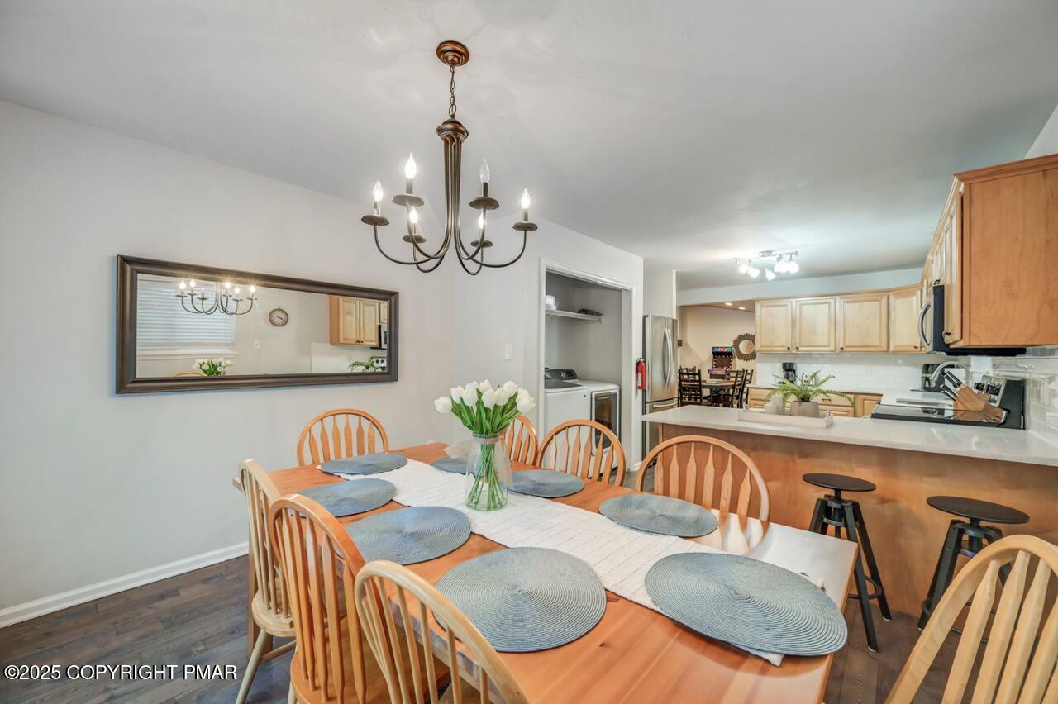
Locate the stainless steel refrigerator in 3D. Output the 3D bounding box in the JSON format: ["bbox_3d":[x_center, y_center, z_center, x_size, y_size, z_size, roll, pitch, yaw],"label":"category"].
[{"bbox_3d":[1.431,0.475,5.336,0.790,1.780,0.870,0,0,42],"label":"stainless steel refrigerator"}]

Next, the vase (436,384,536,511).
[{"bbox_3d":[-0.155,0.336,1.508,0.355,0.452,0.335,0,0,-6],"label":"vase"}]

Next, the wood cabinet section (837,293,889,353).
[{"bbox_3d":[4.399,-0.367,5.428,0.522,0.777,0.330,0,-1,41],"label":"wood cabinet section"}]

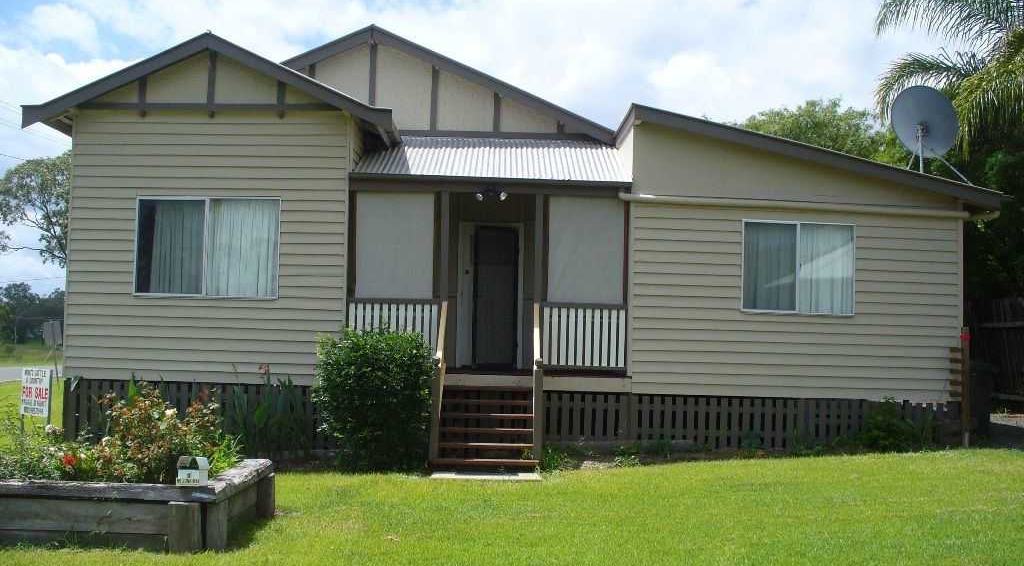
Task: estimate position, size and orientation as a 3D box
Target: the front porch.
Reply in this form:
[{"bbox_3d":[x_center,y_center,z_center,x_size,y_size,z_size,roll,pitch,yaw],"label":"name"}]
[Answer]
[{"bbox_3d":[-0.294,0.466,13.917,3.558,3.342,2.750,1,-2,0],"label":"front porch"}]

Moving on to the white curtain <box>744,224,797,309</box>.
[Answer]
[{"bbox_3d":[3.276,-0.196,13.919,0.671,1.124,0.100,1,-2,0],"label":"white curtain"}]

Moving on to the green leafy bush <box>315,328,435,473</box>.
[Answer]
[{"bbox_3d":[-1.632,1.330,12.808,1.398,1.572,1.300,1,-2,0],"label":"green leafy bush"}]

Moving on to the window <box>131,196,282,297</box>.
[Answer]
[{"bbox_3d":[-3.840,-0.455,13.823,1.823,1.271,0.100,1,-2,0],"label":"window"}]

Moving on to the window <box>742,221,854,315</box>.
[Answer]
[{"bbox_3d":[3.622,-0.185,13.819,1.421,1.148,0.100,1,-2,0],"label":"window"}]

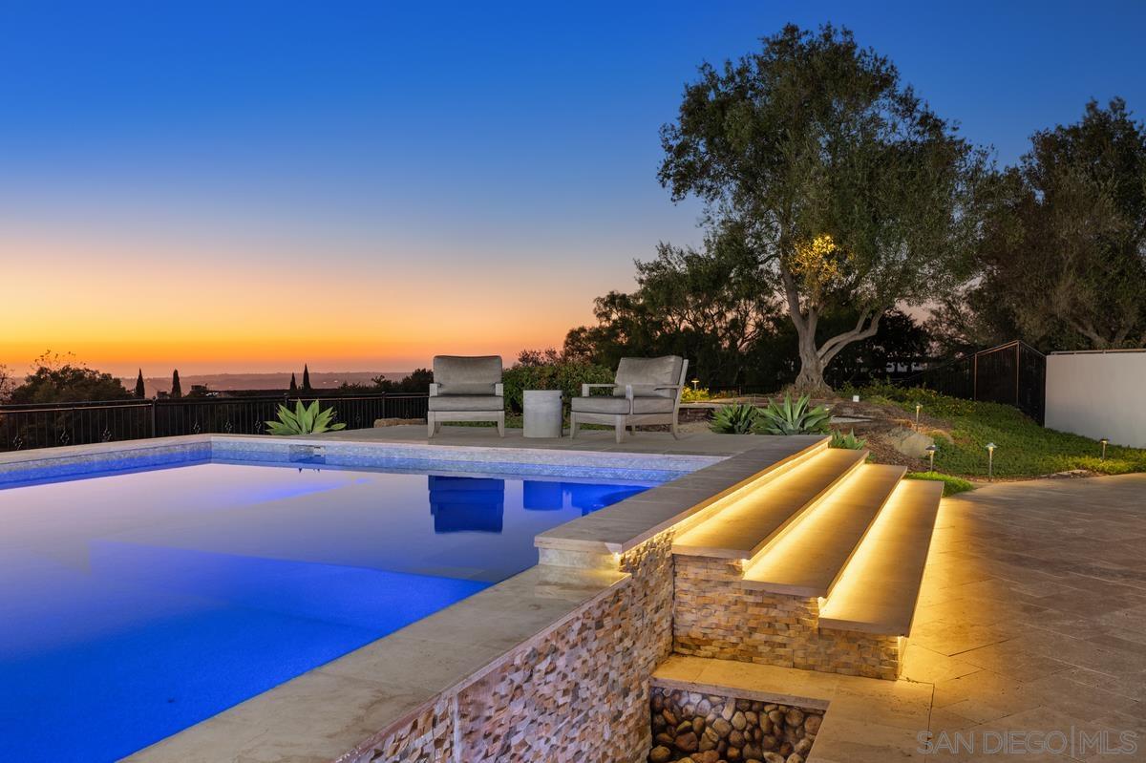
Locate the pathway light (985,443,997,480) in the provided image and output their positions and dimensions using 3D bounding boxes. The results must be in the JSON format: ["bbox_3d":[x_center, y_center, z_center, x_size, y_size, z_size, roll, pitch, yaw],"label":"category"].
[{"bbox_3d":[4.809,0.924,8.800,0.140,0.460,0.140,0,1,0],"label":"pathway light"}]

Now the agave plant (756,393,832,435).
[{"bbox_3d":[2.533,0.405,8.750,0.860,0.530,0.820,0,1,0],"label":"agave plant"}]

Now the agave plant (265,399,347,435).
[{"bbox_3d":[-3.111,0.462,8.900,0.930,0.500,0.900,0,1,0],"label":"agave plant"}]

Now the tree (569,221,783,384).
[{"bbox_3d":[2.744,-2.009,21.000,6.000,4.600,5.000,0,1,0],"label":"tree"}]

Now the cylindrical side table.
[{"bbox_3d":[-0.323,0.344,8.222,0.420,0.500,0.420,0,1,0],"label":"cylindrical side table"}]

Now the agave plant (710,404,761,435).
[{"bbox_3d":[1.930,0.461,9.000,0.700,0.410,0.680,0,1,0],"label":"agave plant"}]

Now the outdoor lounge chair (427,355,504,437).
[{"bbox_3d":[-1.167,0.154,8.546,0.810,0.870,0.890,0,1,-5],"label":"outdoor lounge chair"}]

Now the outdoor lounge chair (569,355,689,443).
[{"bbox_3d":[0.572,0.163,7.948,0.890,0.870,0.810,-1,2,-36],"label":"outdoor lounge chair"}]

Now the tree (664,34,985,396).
[{"bbox_3d":[4.561,-3.204,14.000,5.950,6.700,5.600,0,1,0],"label":"tree"}]

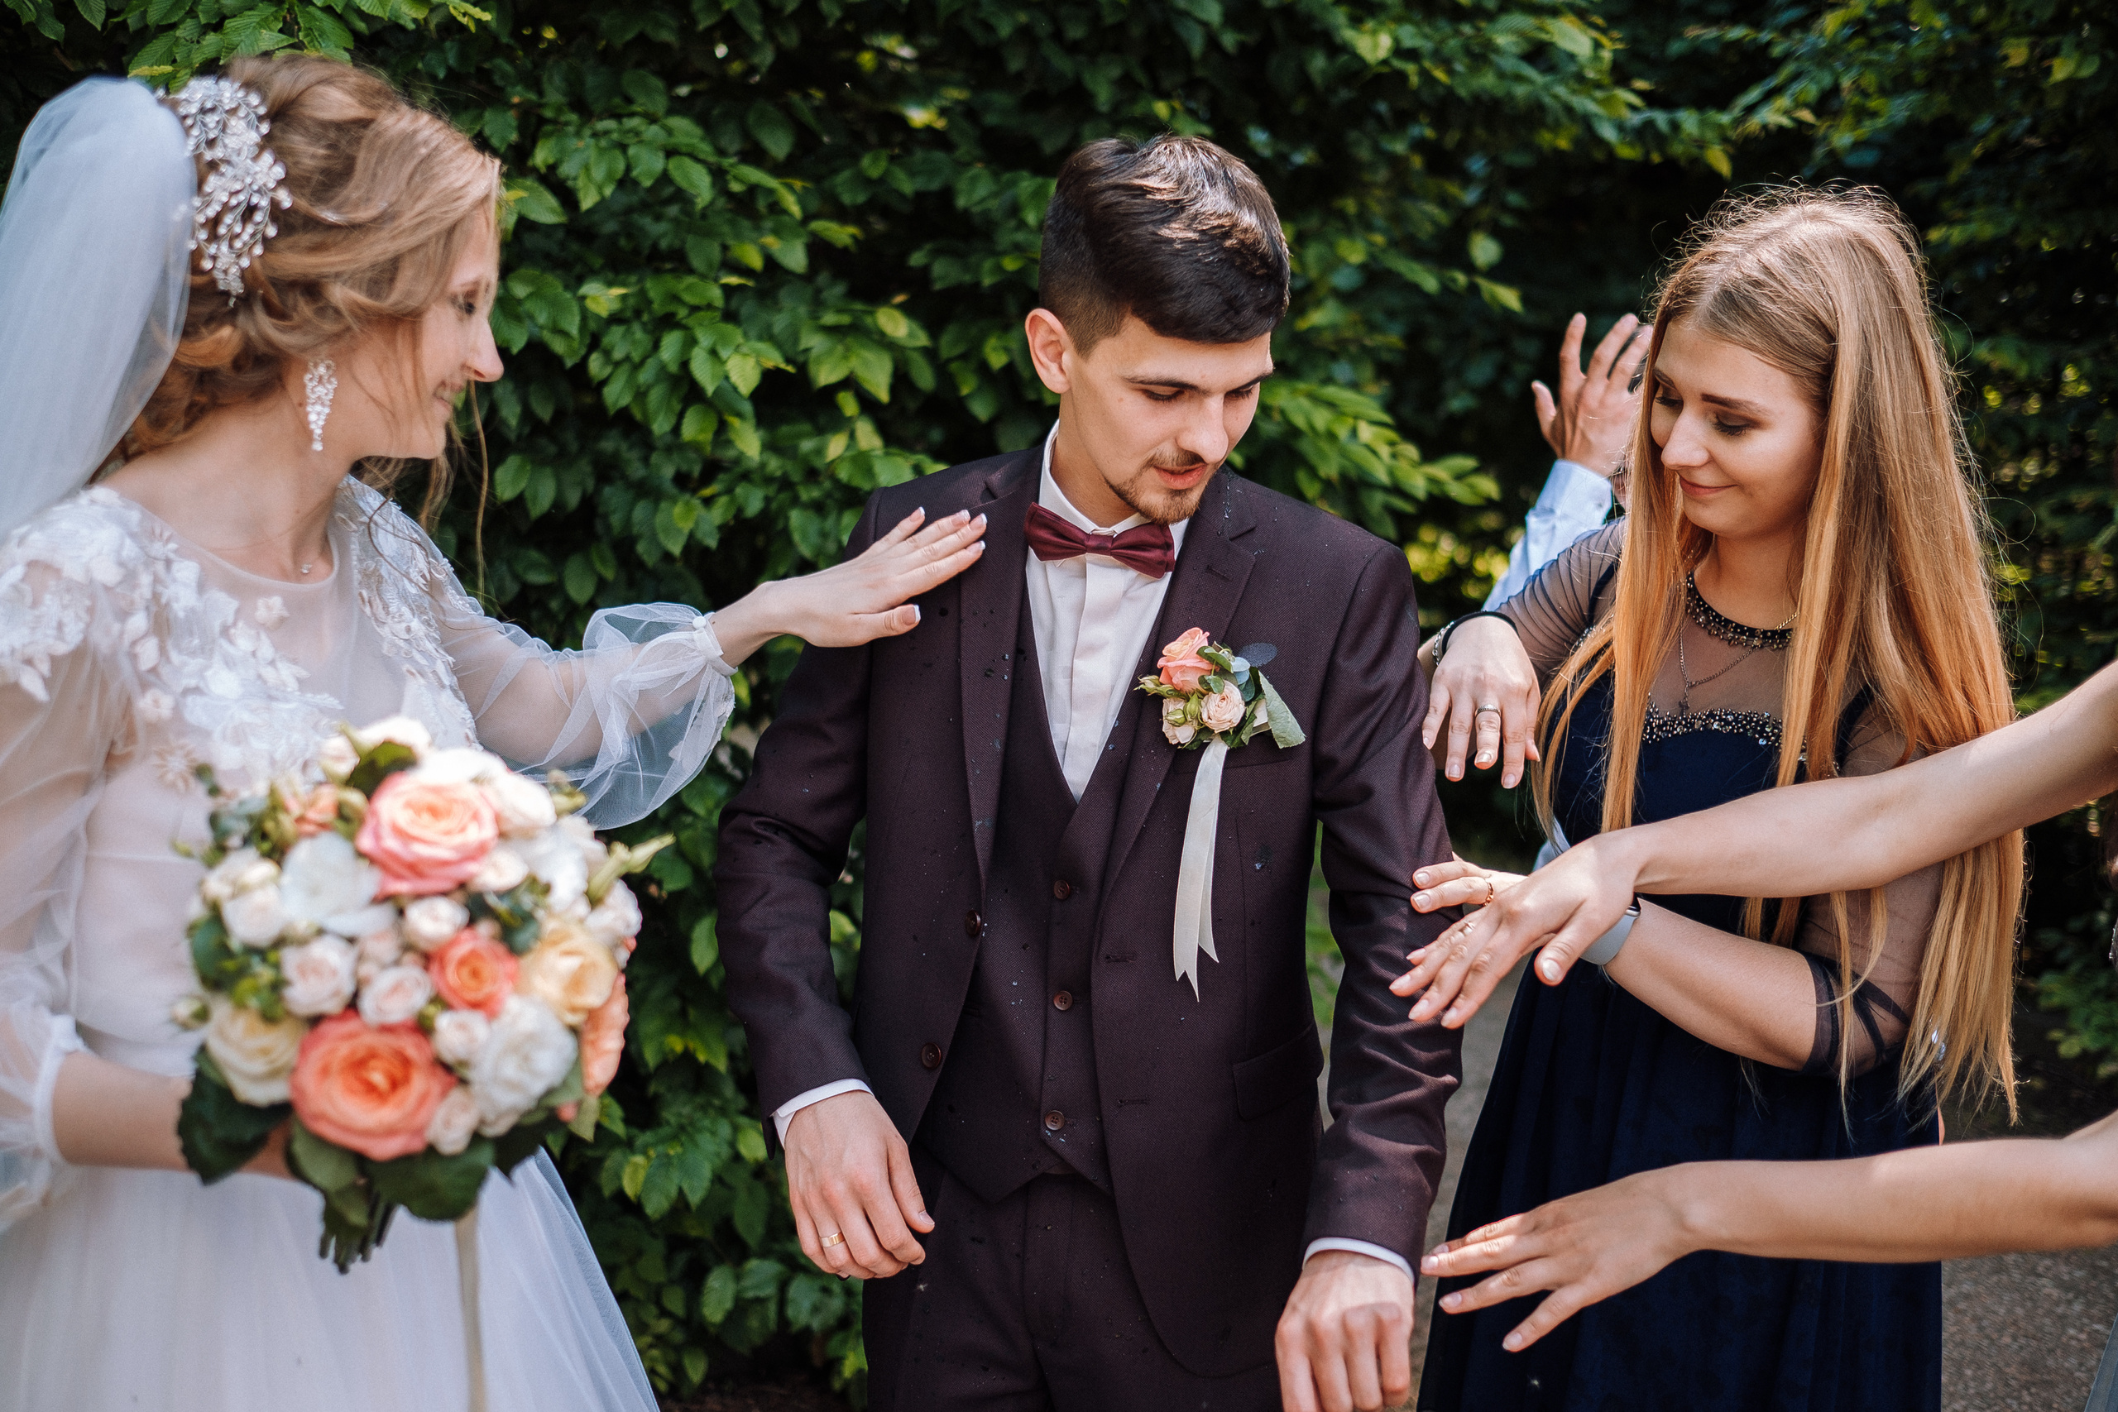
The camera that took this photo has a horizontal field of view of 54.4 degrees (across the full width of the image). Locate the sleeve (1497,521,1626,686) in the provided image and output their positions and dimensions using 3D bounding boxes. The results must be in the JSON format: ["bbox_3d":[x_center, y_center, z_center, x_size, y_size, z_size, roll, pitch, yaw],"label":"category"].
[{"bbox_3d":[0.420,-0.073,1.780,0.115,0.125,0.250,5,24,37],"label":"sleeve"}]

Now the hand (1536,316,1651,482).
[{"bbox_3d":[0.583,-0.332,2.220,0.140,0.185,0.080,11,-6,-17],"label":"hand"}]

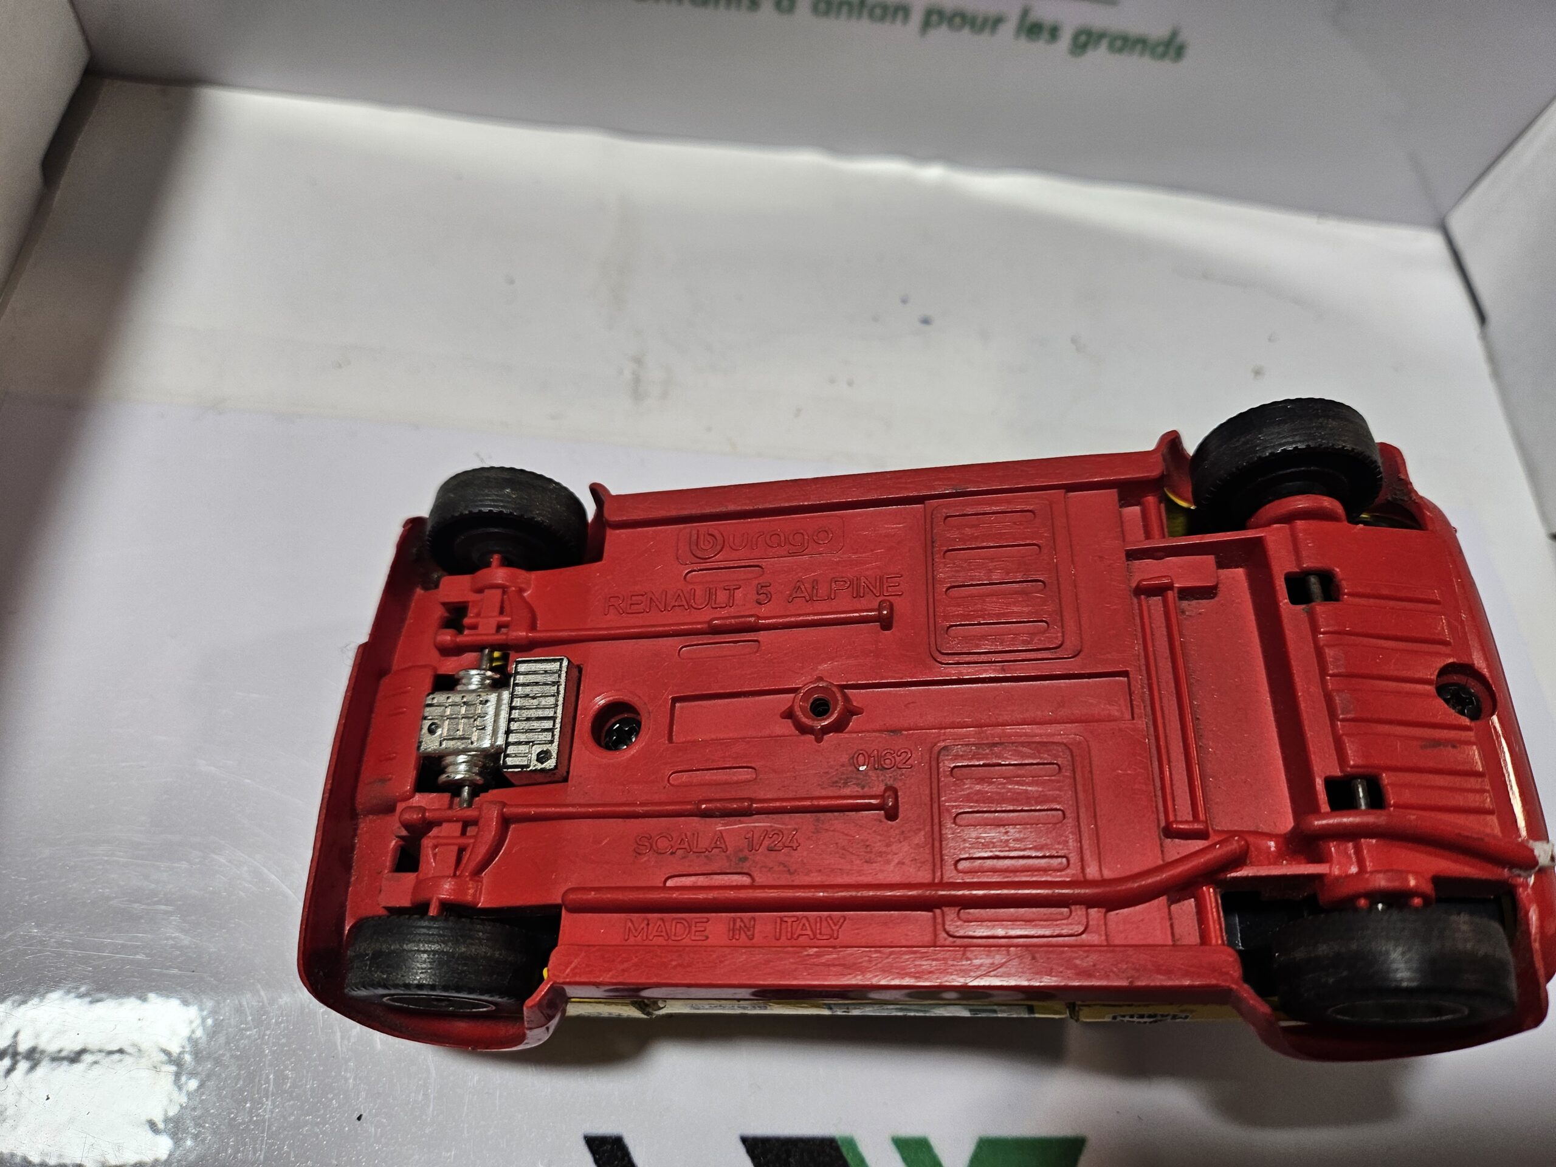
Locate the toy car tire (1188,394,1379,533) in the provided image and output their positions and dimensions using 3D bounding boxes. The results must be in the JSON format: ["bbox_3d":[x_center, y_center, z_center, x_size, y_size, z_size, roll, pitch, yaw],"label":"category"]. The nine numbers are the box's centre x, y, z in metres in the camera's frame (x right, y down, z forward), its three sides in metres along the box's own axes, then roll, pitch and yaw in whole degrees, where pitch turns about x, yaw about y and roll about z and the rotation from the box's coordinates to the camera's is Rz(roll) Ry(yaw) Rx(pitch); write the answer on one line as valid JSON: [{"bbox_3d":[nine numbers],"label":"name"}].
[{"bbox_3d":[0.062,-0.014,0.133,0.021,0.021,0.008,-4,63,10],"label":"toy car tire"}]

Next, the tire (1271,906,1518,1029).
[{"bbox_3d":[0.061,0.038,0.107,0.021,0.021,0.008,-4,63,10],"label":"tire"}]

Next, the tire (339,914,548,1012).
[{"bbox_3d":[-0.039,0.044,0.125,0.021,0.021,0.008,-6,63,9],"label":"tire"}]

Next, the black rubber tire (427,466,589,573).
[{"bbox_3d":[-0.037,-0.008,0.151,0.021,0.021,0.008,-6,63,9],"label":"black rubber tire"}]

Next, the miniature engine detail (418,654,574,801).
[{"bbox_3d":[-0.035,0.017,0.136,0.020,0.007,0.016,-4,63,10],"label":"miniature engine detail"}]

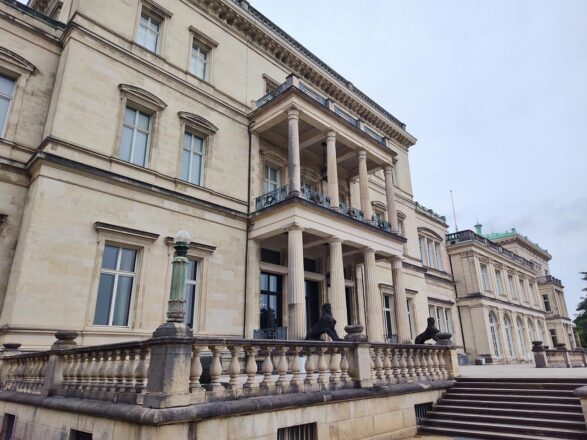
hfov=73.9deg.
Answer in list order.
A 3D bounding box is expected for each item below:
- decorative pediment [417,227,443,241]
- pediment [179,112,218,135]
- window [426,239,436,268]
[{"bbox_3d":[14.836,1.482,42.351,0.439,0.829,5.899,-20,-27,41],"label":"decorative pediment"},{"bbox_3d":[-6.373,-6.410,25.860,0.500,1.000,2.900,-20,-27,41],"label":"pediment"},{"bbox_3d":[17.938,4.421,50.402,0.250,3.850,1.700,-20,-27,41],"label":"window"}]

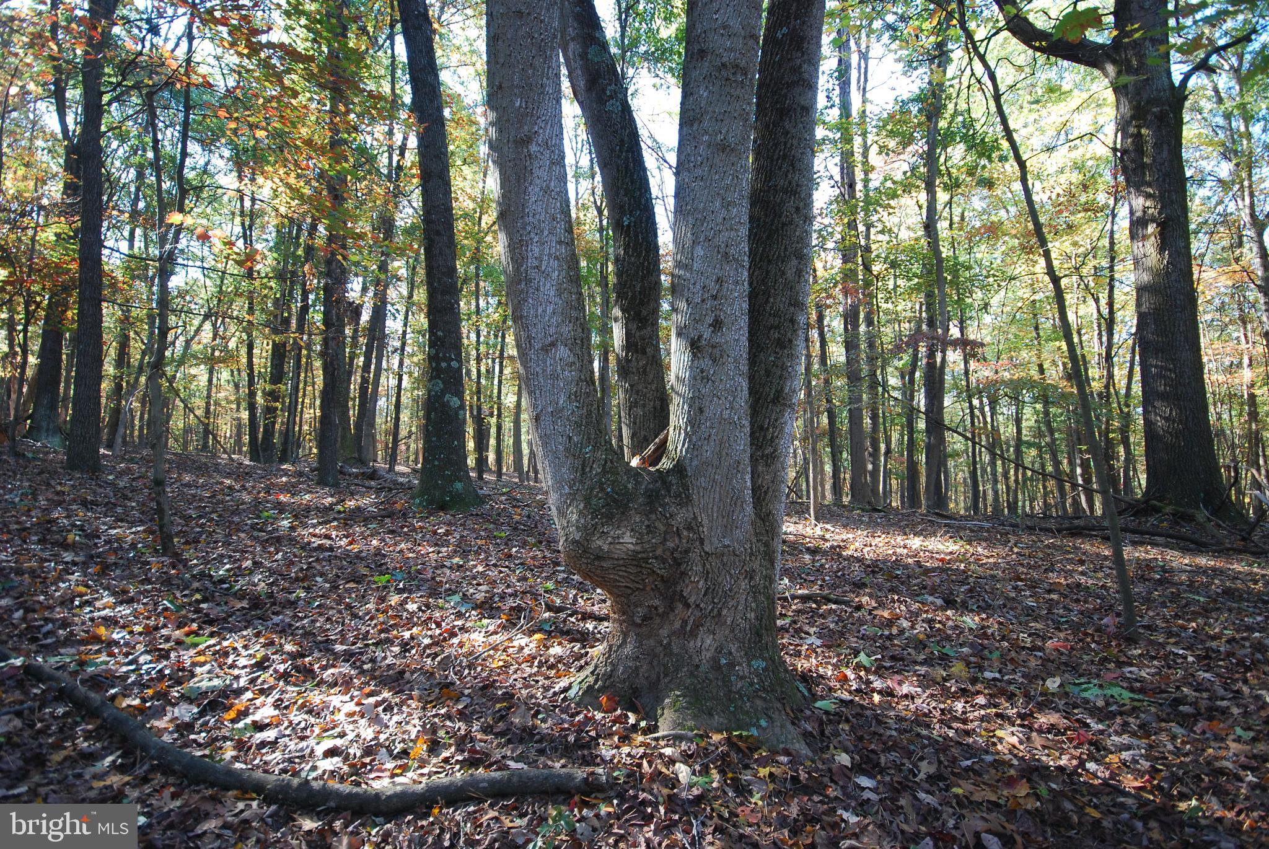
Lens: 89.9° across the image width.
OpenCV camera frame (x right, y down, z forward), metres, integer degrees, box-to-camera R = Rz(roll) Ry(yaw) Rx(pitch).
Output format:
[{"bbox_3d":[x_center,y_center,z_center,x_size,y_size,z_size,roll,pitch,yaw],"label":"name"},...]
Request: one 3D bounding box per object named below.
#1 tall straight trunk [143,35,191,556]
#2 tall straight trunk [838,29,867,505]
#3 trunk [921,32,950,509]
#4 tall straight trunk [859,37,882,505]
[{"bbox_3d":[-4.250,-1.267,5.782,0.402,4.873,0.210,0,-5,-36],"label":"tall straight trunk"},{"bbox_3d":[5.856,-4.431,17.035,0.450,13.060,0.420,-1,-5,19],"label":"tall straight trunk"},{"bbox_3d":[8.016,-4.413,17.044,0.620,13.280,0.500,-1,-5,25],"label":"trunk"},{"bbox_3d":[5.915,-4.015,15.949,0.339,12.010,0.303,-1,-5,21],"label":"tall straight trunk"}]

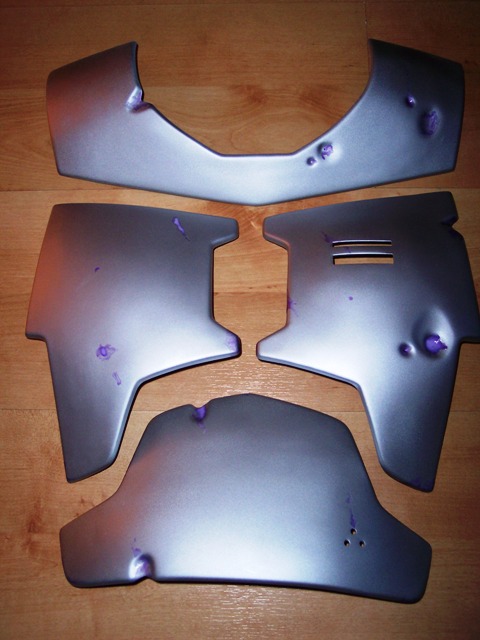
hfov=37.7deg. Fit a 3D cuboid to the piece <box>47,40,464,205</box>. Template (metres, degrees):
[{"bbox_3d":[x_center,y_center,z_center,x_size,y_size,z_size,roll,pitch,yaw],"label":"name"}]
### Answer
[{"bbox_3d":[0.012,-0.181,0.615,0.371,0.055,0.170,0,78,2],"label":"piece"}]

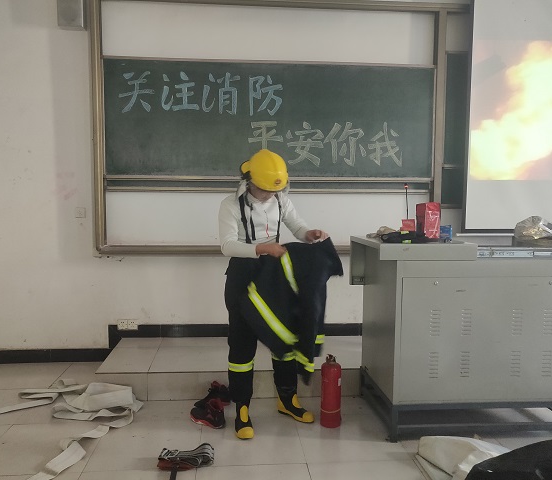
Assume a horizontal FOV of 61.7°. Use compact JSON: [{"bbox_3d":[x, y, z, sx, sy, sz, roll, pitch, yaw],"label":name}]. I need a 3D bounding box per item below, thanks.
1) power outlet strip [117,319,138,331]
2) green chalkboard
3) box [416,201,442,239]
[{"bbox_3d":[-1.296,0.746,4.051,0.175,0.090,0.015,0,5,-5],"label":"power outlet strip"},{"bbox_3d":[-0.010,-0.998,3.946,2.824,1.008,0.040,0,5,-5],"label":"green chalkboard"},{"bbox_3d":[1.037,-0.133,3.134,0.103,0.236,0.130,0,5,-5],"label":"box"}]

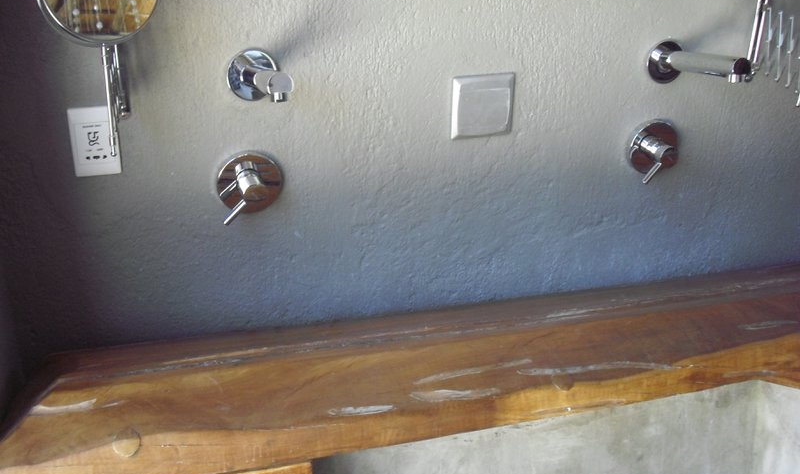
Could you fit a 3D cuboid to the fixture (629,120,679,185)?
[{"bbox_3d":[0.522,-0.169,1.756,0.111,0.113,0.062,-7,23,-16],"label":"fixture"}]

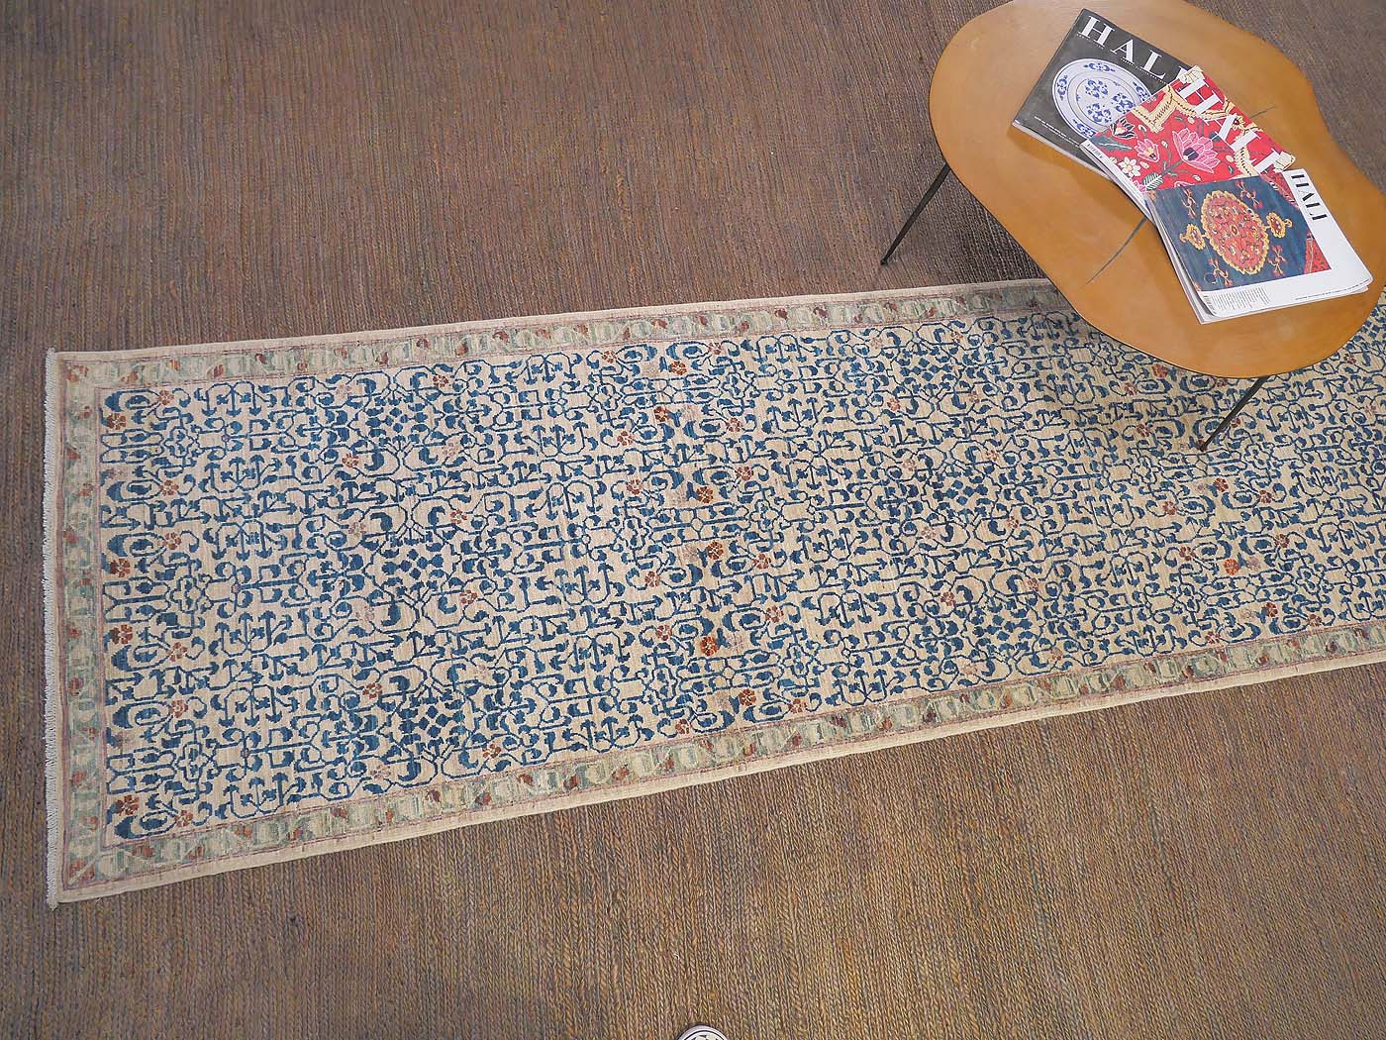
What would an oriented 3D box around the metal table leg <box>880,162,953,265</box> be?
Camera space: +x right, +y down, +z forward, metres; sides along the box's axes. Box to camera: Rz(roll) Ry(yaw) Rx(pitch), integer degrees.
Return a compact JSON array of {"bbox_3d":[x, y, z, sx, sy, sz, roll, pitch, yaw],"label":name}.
[{"bbox_3d":[0.423,-0.583,1.708,0.014,0.383,0.014,34,59,1],"label":"metal table leg"}]

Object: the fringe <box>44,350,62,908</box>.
[{"bbox_3d":[-0.960,0.129,1.437,0.021,0.008,0.857,-8,74,-12],"label":"fringe"}]

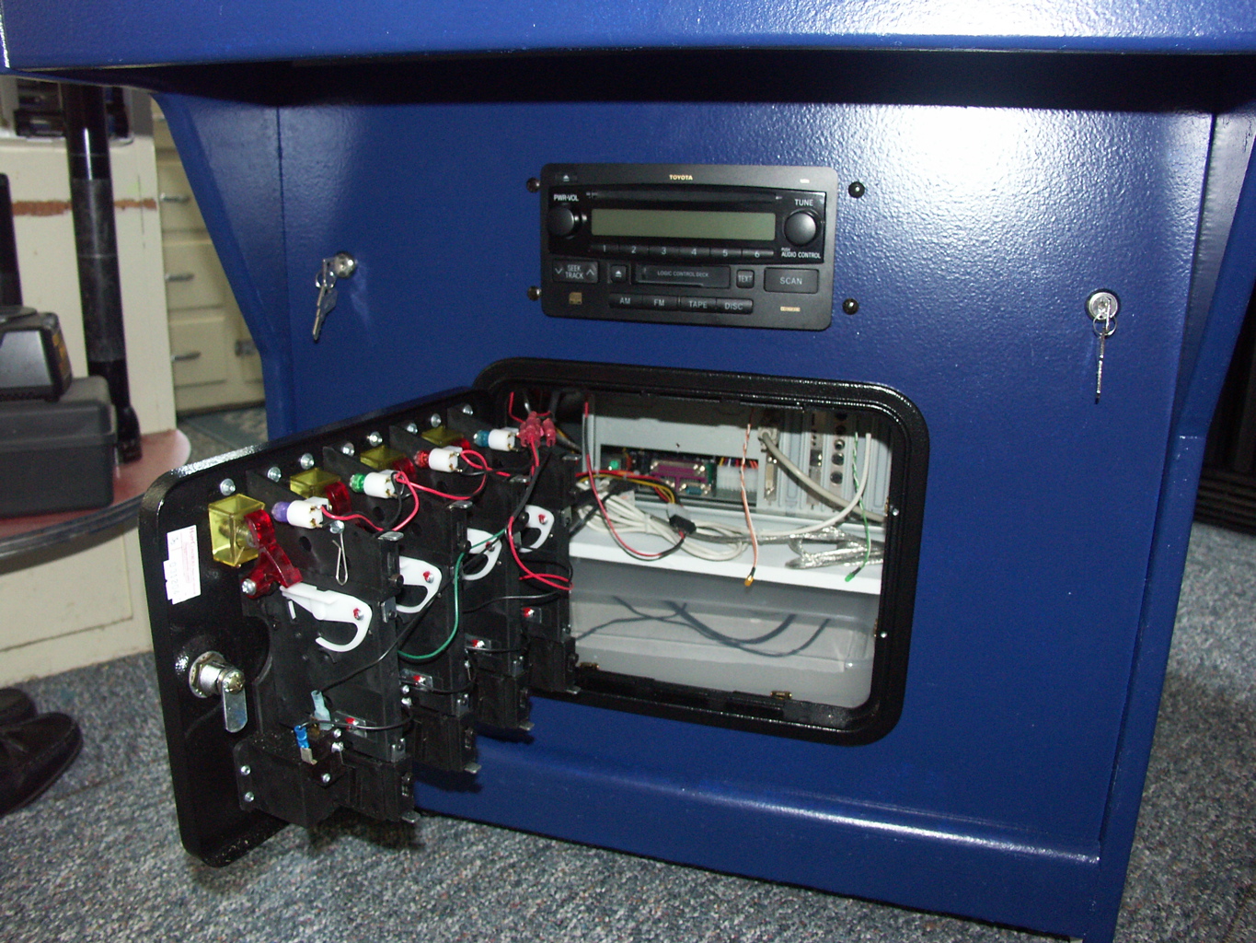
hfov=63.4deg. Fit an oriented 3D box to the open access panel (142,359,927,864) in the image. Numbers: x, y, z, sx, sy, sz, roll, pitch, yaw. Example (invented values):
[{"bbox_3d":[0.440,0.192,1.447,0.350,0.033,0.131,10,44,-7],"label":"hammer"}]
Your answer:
[{"bbox_3d":[-0.025,0.092,0.618,0.382,0.271,0.315,5,17,16],"label":"open access panel"}]

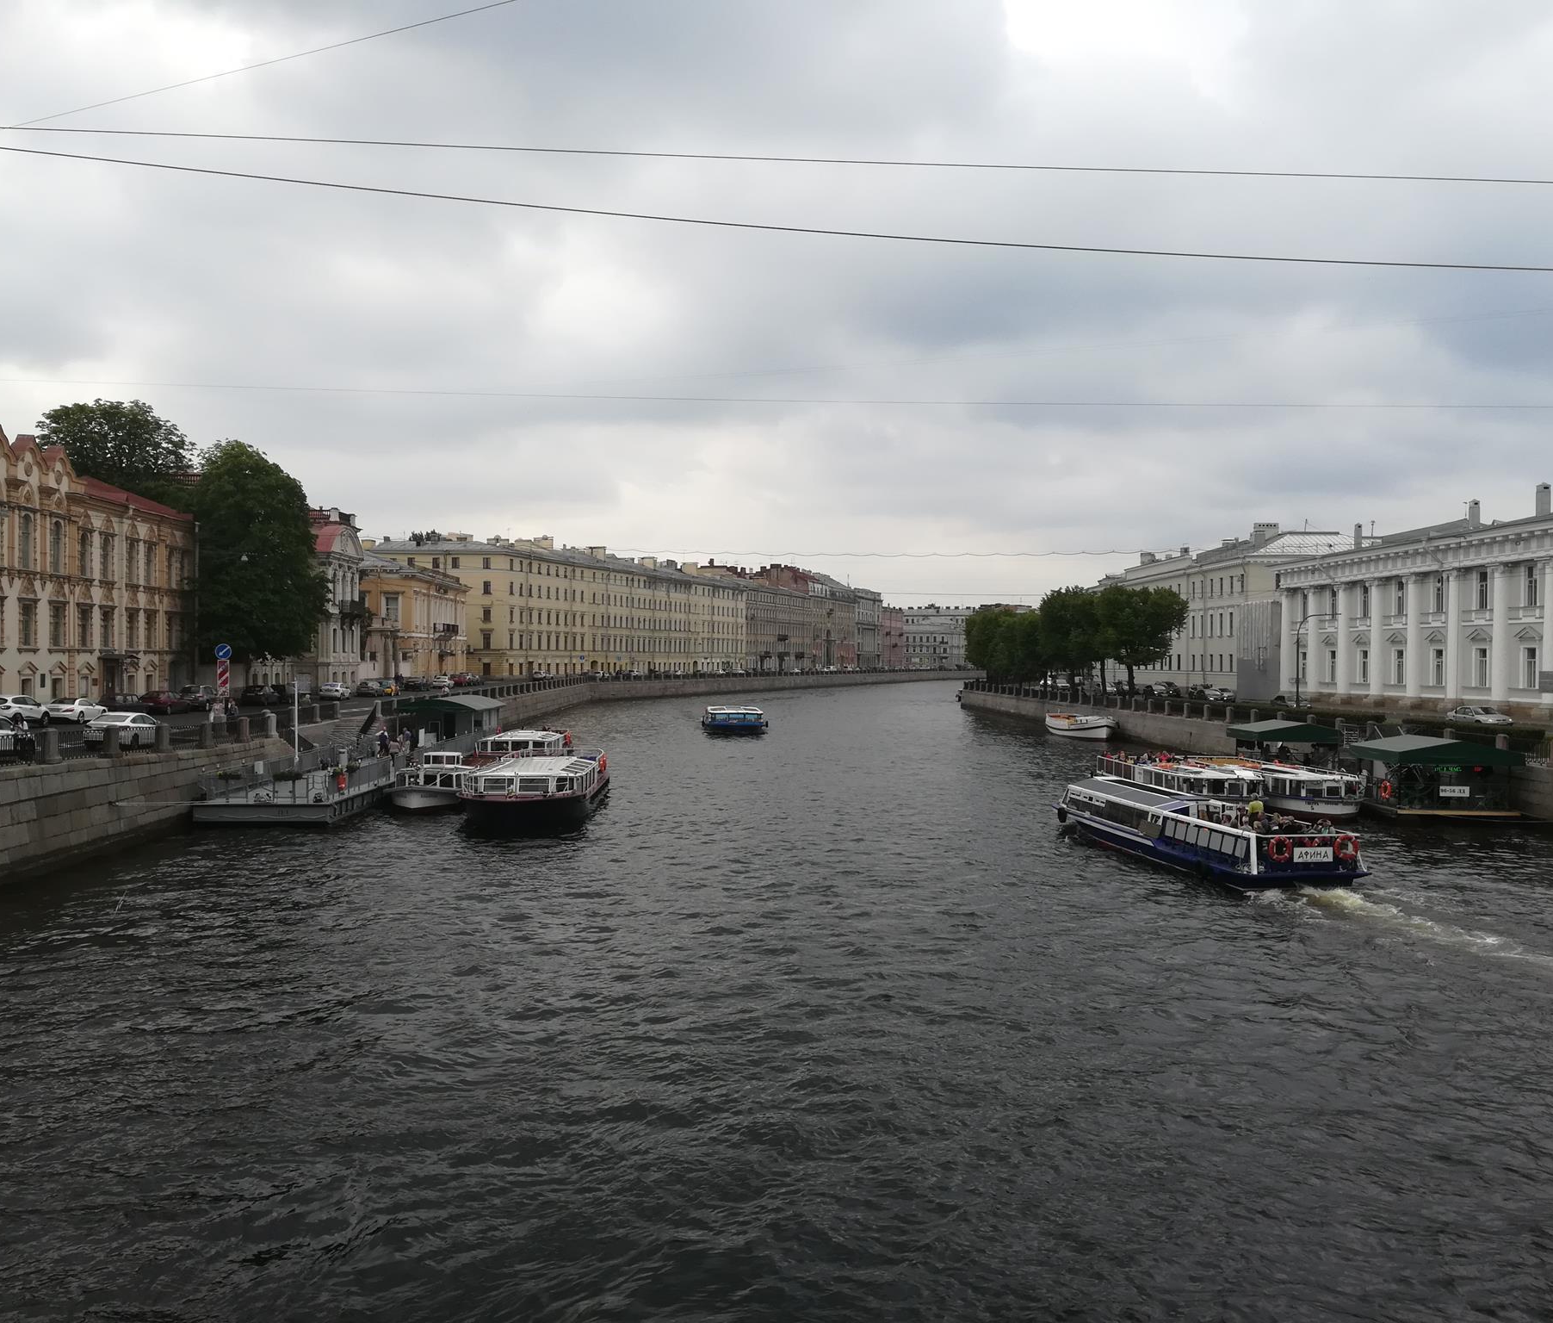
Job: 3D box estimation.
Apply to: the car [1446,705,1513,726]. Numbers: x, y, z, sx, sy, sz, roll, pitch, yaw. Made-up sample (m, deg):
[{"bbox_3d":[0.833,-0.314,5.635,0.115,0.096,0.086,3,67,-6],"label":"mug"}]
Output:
[{"bbox_3d":[46.200,3.618,87.000,1.750,1.460,4.500,0,0,-3],"label":"car"}]

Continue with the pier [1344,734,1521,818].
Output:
[{"bbox_3d":[28.200,4.892,57.000,5.300,3.400,5.200,0,0,-1],"label":"pier"}]

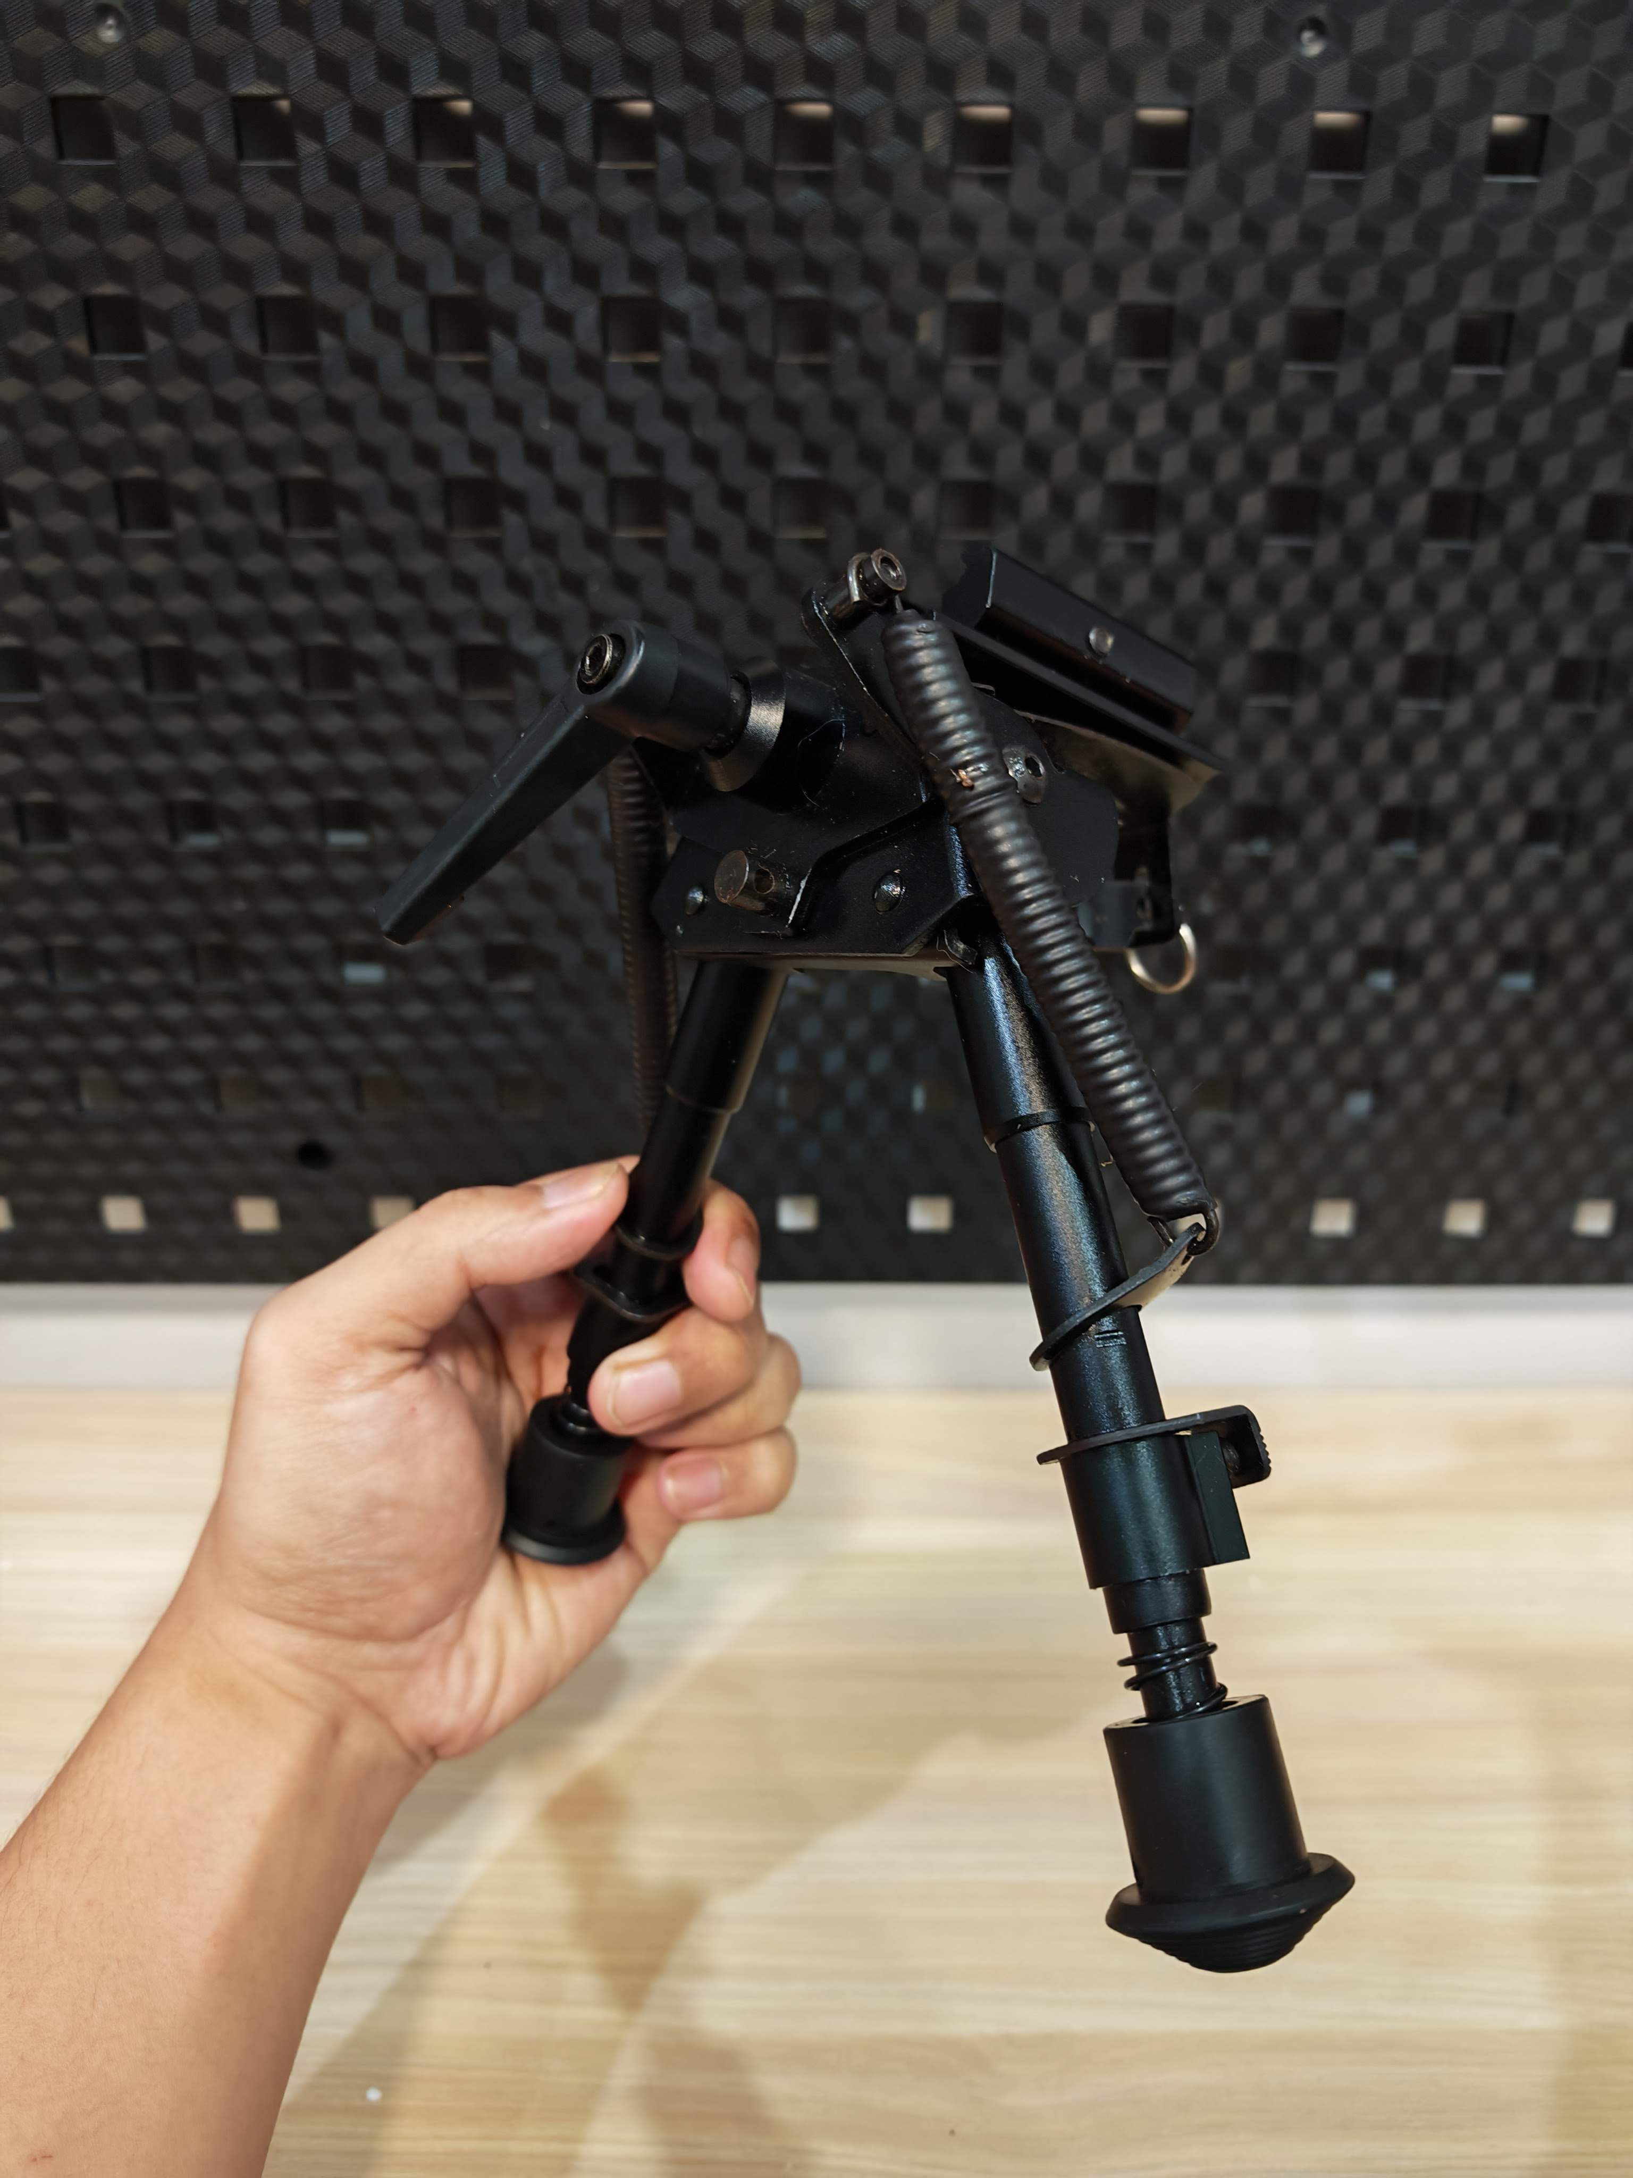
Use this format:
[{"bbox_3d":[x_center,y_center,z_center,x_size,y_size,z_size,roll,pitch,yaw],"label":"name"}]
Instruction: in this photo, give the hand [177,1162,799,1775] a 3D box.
[{"bbox_3d":[-0.063,0.070,0.302,0.102,0.122,0.085,31,-13,-12],"label":"hand"}]

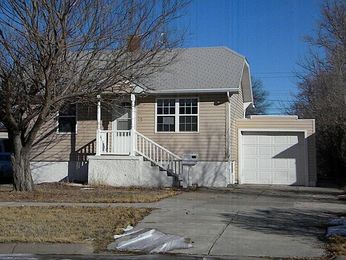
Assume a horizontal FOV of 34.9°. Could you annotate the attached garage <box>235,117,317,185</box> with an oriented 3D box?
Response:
[{"bbox_3d":[4.647,0.963,24.744,3.085,2.746,6.300,0,-2,11],"label":"attached garage"}]

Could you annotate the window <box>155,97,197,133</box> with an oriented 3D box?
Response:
[{"bbox_3d":[0.175,-0.523,20.587,1.654,1.335,0.120,0,-2,11],"label":"window"}]

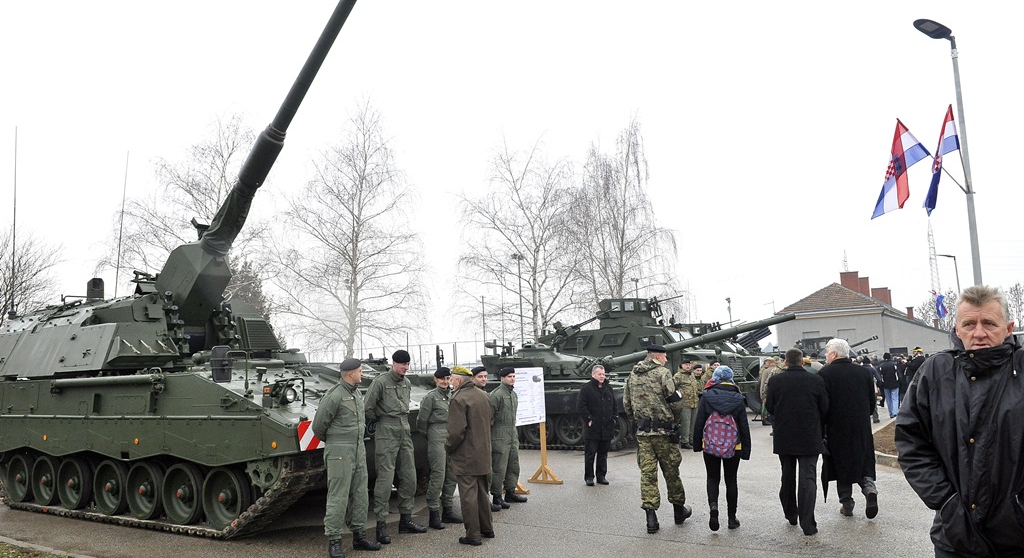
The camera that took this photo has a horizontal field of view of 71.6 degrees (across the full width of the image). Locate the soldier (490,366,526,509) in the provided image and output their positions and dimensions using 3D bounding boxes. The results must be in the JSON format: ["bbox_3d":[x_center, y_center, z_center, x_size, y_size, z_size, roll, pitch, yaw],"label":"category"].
[{"bbox_3d":[-0.060,1.999,9.213,0.340,1.770,0.480,-9,-10,41],"label":"soldier"}]

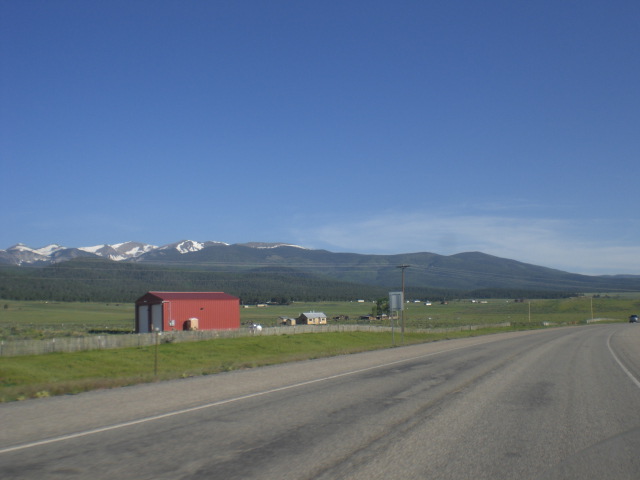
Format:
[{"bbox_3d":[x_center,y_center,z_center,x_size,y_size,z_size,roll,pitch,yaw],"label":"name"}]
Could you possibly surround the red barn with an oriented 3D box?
[{"bbox_3d":[-19.520,10.824,103.906,12.300,6.060,9.350,3,-8,-38],"label":"red barn"}]

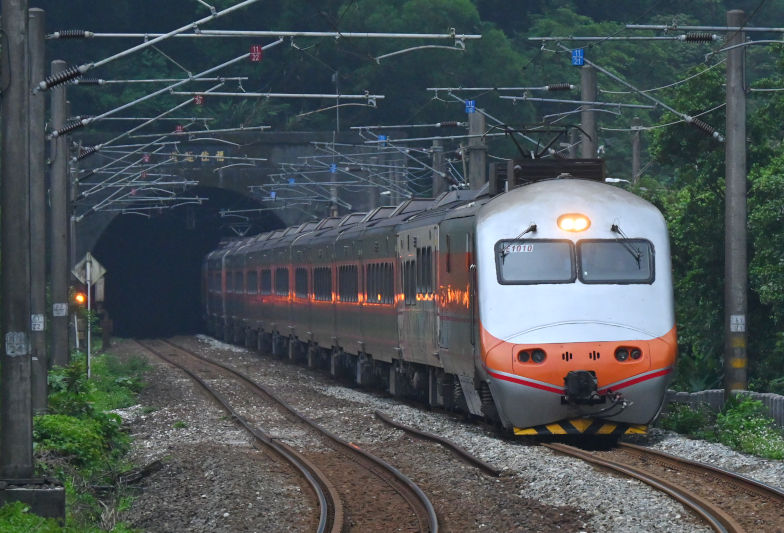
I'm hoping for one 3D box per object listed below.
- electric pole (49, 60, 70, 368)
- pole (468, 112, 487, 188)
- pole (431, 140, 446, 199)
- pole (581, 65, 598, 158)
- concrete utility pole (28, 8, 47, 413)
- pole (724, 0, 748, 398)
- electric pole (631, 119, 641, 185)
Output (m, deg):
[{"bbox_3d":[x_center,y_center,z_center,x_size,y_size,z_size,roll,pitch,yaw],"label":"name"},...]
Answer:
[{"bbox_3d":[-6.691,-0.798,120.700,0.350,6.690,0.350,0,0,0],"label":"electric pole"},{"bbox_3d":[2.302,-0.842,161.500,0.470,6.720,0.470,0,0,0],"label":"pole"},{"bbox_3d":[1.568,-0.862,198.000,0.460,6.690,0.460,0,0,0],"label":"pole"},{"bbox_3d":[4.099,-0.818,124.800,0.350,6.730,0.350,0,0,0],"label":"pole"},{"bbox_3d":[-5.677,-0.780,96.000,0.355,6.700,0.355,0,0,0],"label":"concrete utility pole"},{"bbox_3d":[5.588,-0.792,97.300,0.355,6.720,0.355,0,0,0],"label":"pole"},{"bbox_3d":[8.061,-1.066,198.000,0.270,7.800,0.270,0,0,0],"label":"electric pole"}]

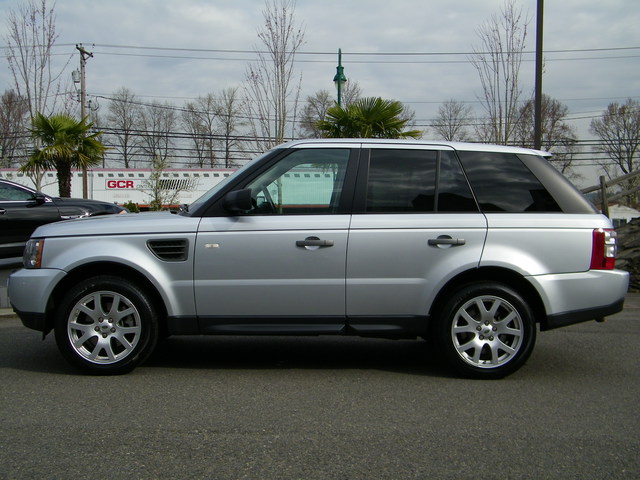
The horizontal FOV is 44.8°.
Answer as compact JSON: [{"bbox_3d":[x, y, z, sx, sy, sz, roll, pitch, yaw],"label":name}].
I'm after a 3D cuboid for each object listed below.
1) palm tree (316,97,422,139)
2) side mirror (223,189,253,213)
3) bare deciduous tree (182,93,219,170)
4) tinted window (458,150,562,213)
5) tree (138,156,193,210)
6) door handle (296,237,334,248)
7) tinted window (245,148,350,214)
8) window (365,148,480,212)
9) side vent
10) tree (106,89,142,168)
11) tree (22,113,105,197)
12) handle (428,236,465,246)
[{"bbox_3d":[0.980,-1.325,15.604,2.116,3.087,2.116,0,4,0],"label":"palm tree"},{"bbox_3d":[-0.579,-0.277,5.447,0.180,0.172,0.240,0,4,1],"label":"side mirror"},{"bbox_3d":[-12.032,-8.915,78.386,3.797,11.427,3.797,0,4,0],"label":"bare deciduous tree"},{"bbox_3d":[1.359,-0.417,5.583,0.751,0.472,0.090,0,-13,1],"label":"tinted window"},{"bbox_3d":[-4.157,-1.245,21.072,1.514,2.139,1.514,0,4,0],"label":"tree"},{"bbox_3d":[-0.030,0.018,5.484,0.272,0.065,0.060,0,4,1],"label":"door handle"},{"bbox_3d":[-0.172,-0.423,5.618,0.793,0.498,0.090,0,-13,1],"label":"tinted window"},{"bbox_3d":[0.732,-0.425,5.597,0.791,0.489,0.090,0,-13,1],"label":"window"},{"bbox_3d":[-1.087,0.075,5.543,0.305,0.172,0.050,0,4,1],"label":"side vent"},{"bbox_3d":[-19.769,-9.338,78.411,3.586,12.190,3.586,0,4,0],"label":"tree"},{"bbox_3d":[-5.930,-1.472,18.100,1.947,2.974,1.947,0,4,0],"label":"tree"},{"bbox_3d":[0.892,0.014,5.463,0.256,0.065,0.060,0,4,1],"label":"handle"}]

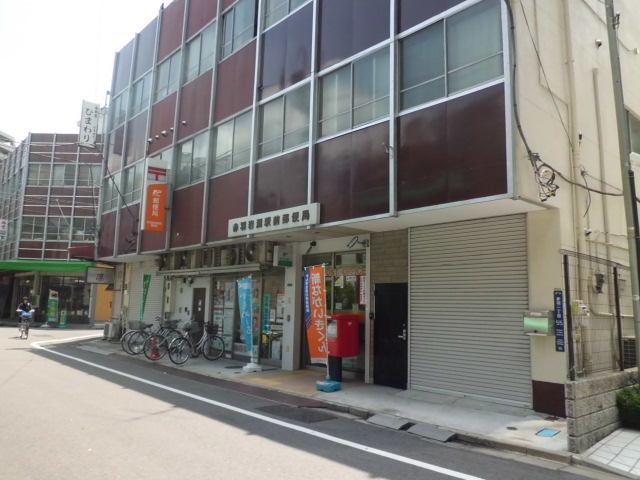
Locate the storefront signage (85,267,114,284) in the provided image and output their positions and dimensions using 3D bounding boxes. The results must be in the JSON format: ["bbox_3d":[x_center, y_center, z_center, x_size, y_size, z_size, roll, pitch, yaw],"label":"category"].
[{"bbox_3d":[-8.523,1.401,18.706,1.030,0.620,0.170,9,-11,-43],"label":"storefront signage"}]

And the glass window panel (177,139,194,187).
[{"bbox_3d":[-4.038,-2.288,14.407,0.060,1.260,0.940,9,-11,-43],"label":"glass window panel"}]

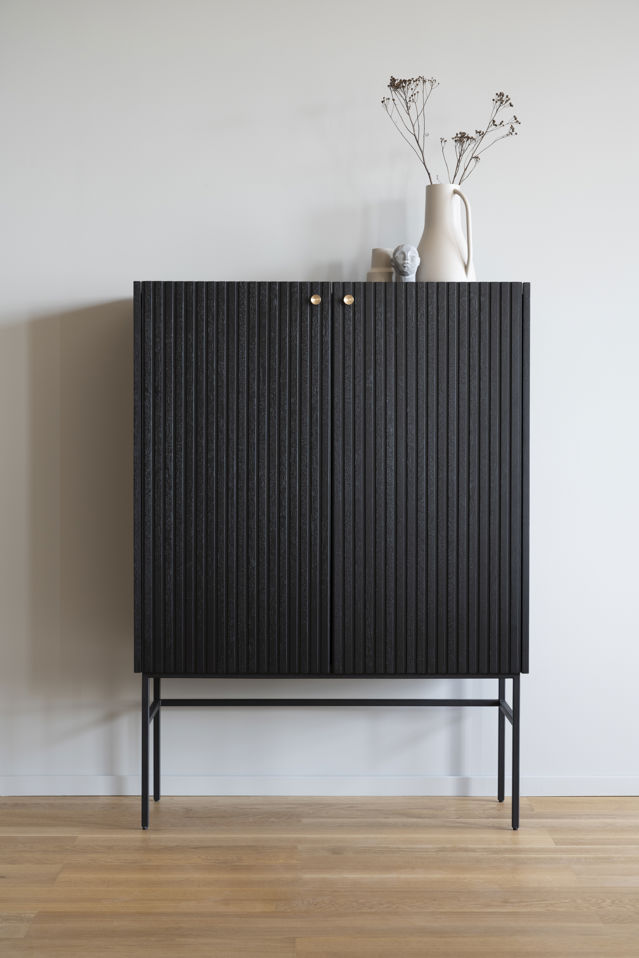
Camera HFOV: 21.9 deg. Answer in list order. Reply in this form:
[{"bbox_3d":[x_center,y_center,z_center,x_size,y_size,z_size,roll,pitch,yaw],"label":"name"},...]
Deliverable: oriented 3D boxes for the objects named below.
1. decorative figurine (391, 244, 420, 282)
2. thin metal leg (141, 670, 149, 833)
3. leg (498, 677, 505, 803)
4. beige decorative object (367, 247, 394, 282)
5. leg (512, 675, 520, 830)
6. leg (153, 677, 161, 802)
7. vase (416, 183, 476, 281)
[{"bbox_3d":[0.225,-0.555,4.293,0.075,0.111,0.083,0,1,0],"label":"decorative figurine"},{"bbox_3d":[-0.444,0.696,4.210,0.017,0.401,0.017,0,1,0],"label":"thin metal leg"},{"bbox_3d":[0.500,0.695,4.532,0.017,0.391,0.017,0,1,0],"label":"leg"},{"bbox_3d":[0.163,-0.556,4.375,0.072,0.110,0.072,0,1,0],"label":"beige decorative object"},{"bbox_3d":[0.503,0.697,4.214,0.017,0.401,0.017,0,1,0],"label":"leg"},{"bbox_3d":[-0.446,0.693,4.528,0.017,0.391,0.017,0,1,0],"label":"leg"},{"bbox_3d":[0.334,-0.642,4.377,0.192,0.282,0.181,0,1,0],"label":"vase"}]

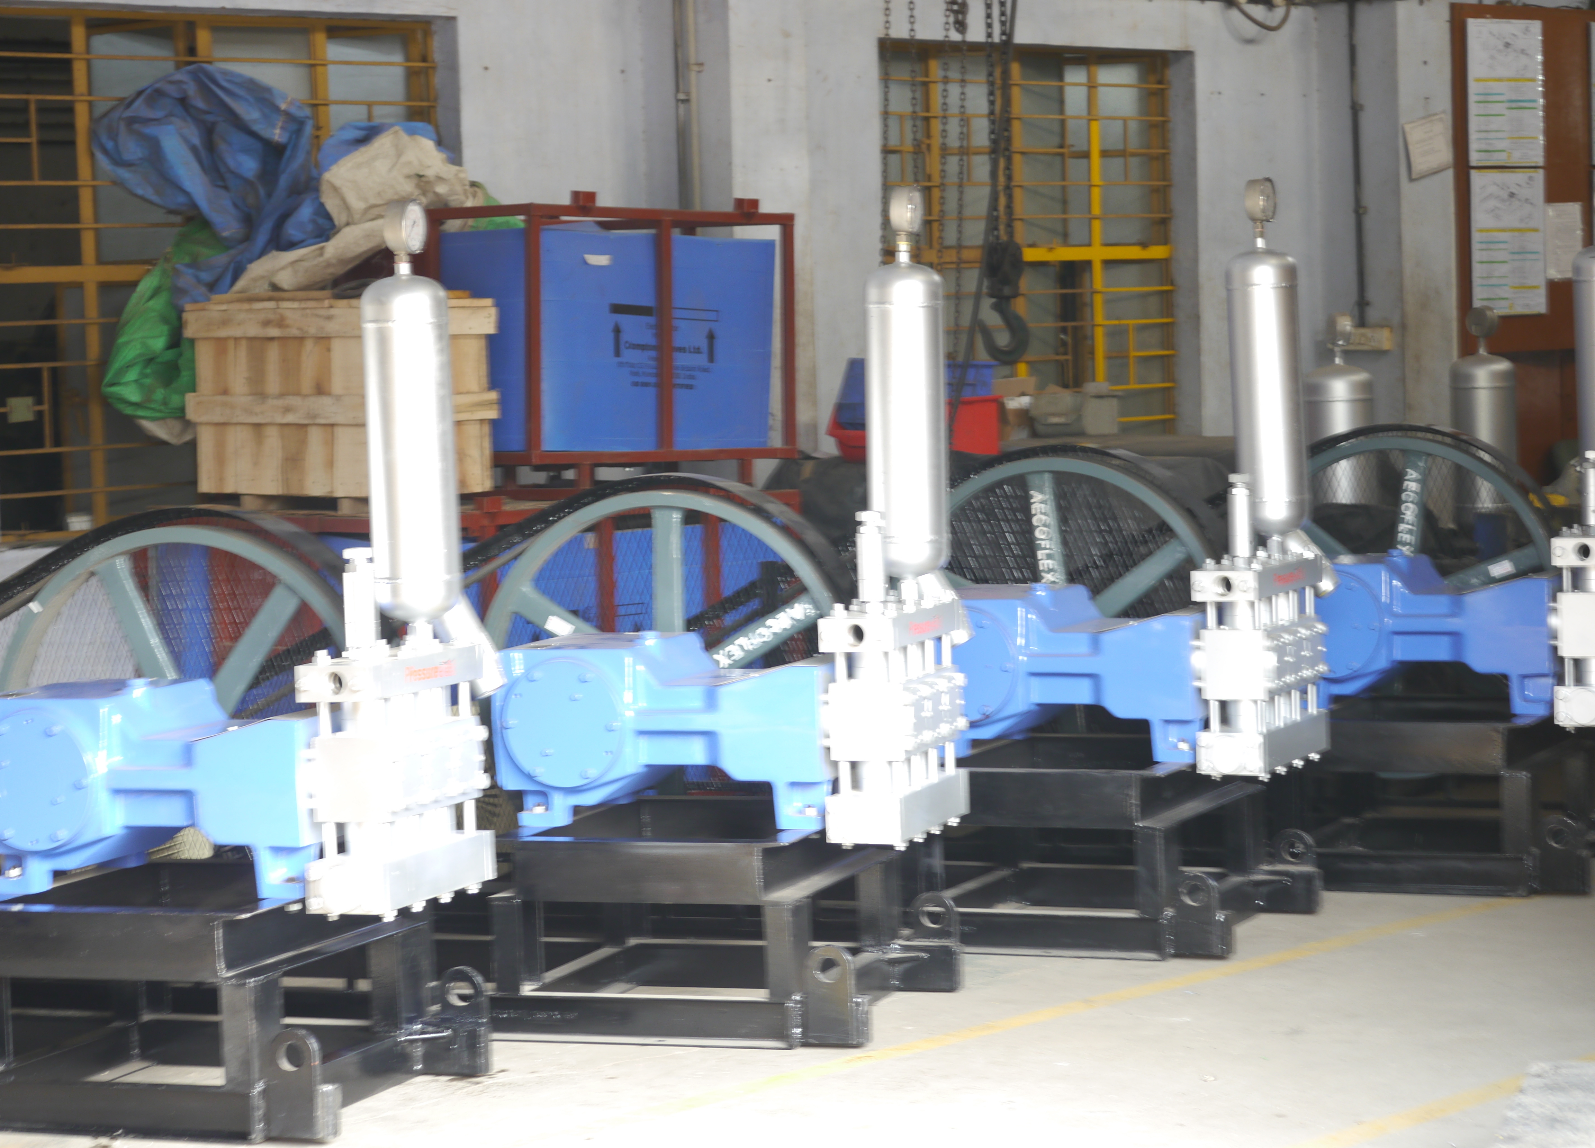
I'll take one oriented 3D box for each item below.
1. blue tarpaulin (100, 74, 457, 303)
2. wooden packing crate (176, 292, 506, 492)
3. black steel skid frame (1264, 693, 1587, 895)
[{"bbox_3d":[-1.483,-1.086,11.600,0.950,0.640,0.600,-2,4,0],"label":"blue tarpaulin"},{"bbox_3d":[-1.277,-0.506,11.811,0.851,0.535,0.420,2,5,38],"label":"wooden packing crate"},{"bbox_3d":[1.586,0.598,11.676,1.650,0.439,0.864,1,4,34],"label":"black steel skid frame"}]

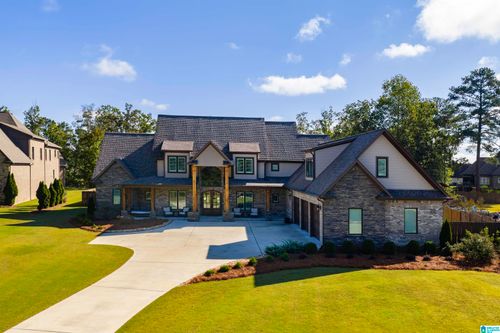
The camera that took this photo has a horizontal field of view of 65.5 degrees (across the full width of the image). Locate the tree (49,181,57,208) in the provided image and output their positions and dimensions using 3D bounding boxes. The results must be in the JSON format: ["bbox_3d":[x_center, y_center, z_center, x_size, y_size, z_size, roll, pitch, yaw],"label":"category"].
[{"bbox_3d":[-23.373,3.314,46.000,1.050,2.840,1.050,1,0,-5],"label":"tree"}]

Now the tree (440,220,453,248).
[{"bbox_3d":[12.841,4.460,25.400,0.800,1.862,0.800,1,0,-5],"label":"tree"}]

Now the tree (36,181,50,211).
[{"bbox_3d":[-22.472,3.156,42.300,1.400,3.265,1.400,1,0,-5],"label":"tree"}]

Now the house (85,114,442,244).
[{"bbox_3d":[-1.421,-0.453,37.854,27.900,11.050,25.700,1,0,-5],"label":"house"}]

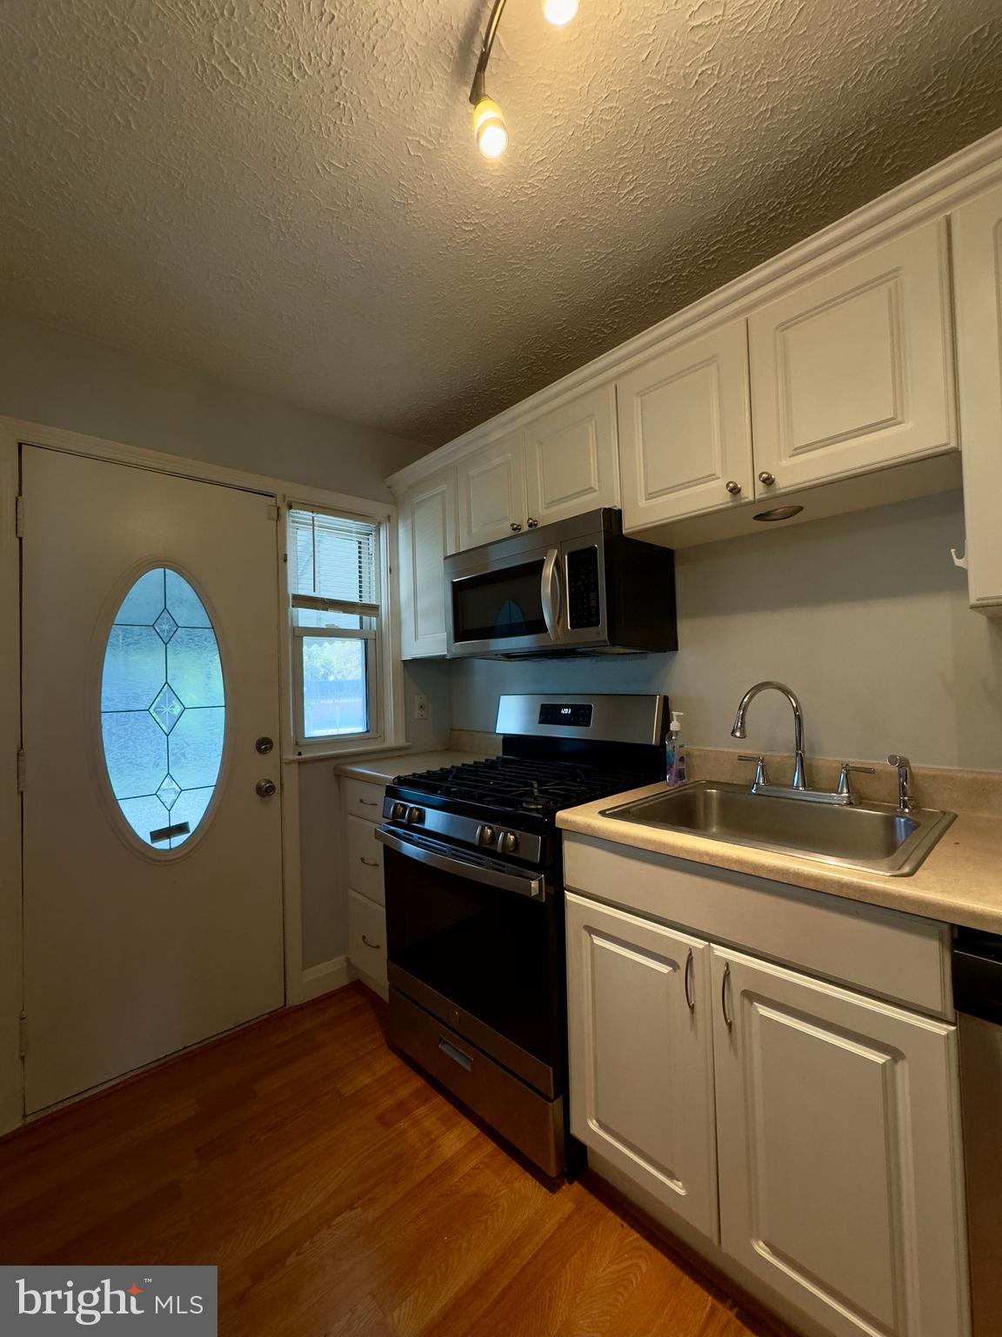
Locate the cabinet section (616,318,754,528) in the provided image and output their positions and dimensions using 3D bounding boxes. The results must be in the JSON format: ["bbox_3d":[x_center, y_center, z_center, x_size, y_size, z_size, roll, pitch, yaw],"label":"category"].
[{"bbox_3d":[0.591,-0.626,1.560,0.300,0.452,0.381,0,-2,-43],"label":"cabinet section"}]

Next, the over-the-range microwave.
[{"bbox_3d":[0.169,-0.246,1.937,0.420,0.405,0.759,0,-2,-43],"label":"over-the-range microwave"}]

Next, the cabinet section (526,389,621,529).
[{"bbox_3d":[0.330,-0.646,1.845,0.300,0.384,0.391,0,-2,-43],"label":"cabinet section"}]

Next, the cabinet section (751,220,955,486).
[{"bbox_3d":[0.850,-0.639,1.278,0.300,0.452,0.384,0,-2,-43],"label":"cabinet section"}]

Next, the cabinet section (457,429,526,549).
[{"bbox_3d":[0.065,-0.632,2.134,0.300,0.384,0.392,0,-2,-43],"label":"cabinet section"}]

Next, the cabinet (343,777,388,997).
[{"bbox_3d":[-0.297,0.880,2.313,0.607,0.889,0.460,0,-2,-43],"label":"cabinet"}]

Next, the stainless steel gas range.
[{"bbox_3d":[0.071,0.703,1.841,0.687,1.200,0.759,0,-2,-43],"label":"stainless steel gas range"}]

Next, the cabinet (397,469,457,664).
[{"bbox_3d":[-0.212,-0.433,2.443,0.295,0.765,0.460,0,-2,-43],"label":"cabinet"}]

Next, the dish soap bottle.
[{"bbox_3d":[0.553,0.251,1.706,0.060,0.222,0.052,-1,-1,-23],"label":"dish soap bottle"}]

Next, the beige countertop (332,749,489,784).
[{"bbox_3d":[-0.321,0.420,2.314,0.638,0.036,0.460,0,-2,-43],"label":"beige countertop"}]

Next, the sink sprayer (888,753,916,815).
[{"bbox_3d":[0.944,0.274,1.277,0.058,0.127,0.030,-1,-2,-28],"label":"sink sprayer"}]

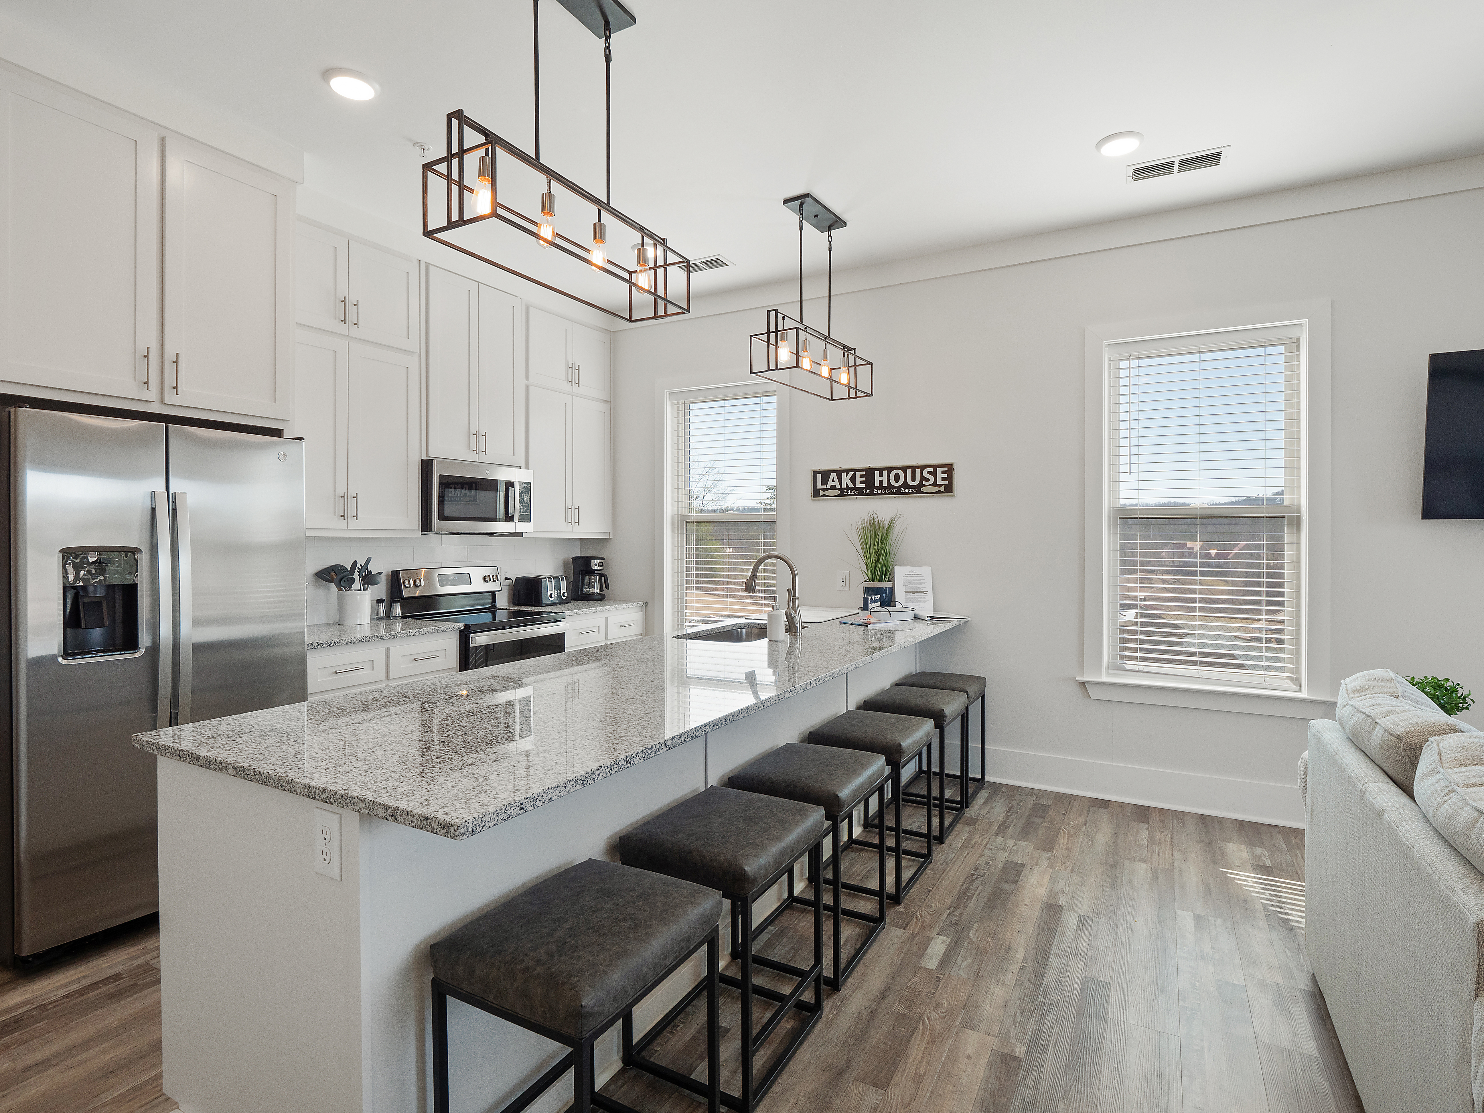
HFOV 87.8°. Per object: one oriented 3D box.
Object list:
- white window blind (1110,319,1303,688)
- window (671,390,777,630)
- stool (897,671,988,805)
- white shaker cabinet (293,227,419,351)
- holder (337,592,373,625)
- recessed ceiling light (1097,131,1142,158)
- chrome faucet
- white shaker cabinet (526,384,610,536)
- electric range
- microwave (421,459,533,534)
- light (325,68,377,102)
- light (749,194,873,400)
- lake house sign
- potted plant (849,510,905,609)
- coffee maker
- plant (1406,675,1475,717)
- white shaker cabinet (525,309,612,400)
[{"bbox_3d":[2.305,-0.235,3.888,0.855,1.775,0.100,1,1,28],"label":"white window blind"},{"bbox_3d":[-0.134,-0.249,5.161,0.824,1.658,0.055,1,1,28],"label":"window"},{"bbox_3d":[1.096,0.964,4.161,0.367,0.618,0.432,1,1,28],"label":"stool"},{"bbox_3d":[-2.074,-1.328,3.843,0.320,0.505,0.850,1,1,28],"label":"white shaker cabinet"},{"bbox_3d":[-2.022,0.271,4.018,0.156,0.161,0.156,1,1,28],"label":"holder"},{"bbox_3d":[1.570,-1.712,3.212,0.188,0.026,0.188,1,1,28],"label":"recessed ceiling light"},{"bbox_3d":[0.151,0.175,3.741,0.295,0.395,0.100,1,1,28],"label":"chrome faucet"},{"bbox_3d":[-1.298,-0.620,5.301,0.320,0.975,0.850,1,1,28],"label":"white shaker cabinet"},{"bbox_3d":[-1.521,0.673,4.506,0.680,1.190,0.760,1,1,28],"label":"electric range"},{"bbox_3d":[-1.630,-0.325,4.486,0.402,0.392,0.754,1,1,28],"label":"microwave"},{"bbox_3d":[-1.414,-1.702,2.789,0.188,0.026,0.188,0,1,0],"label":"light"},{"bbox_3d":[0.389,-1.310,3.927,0.235,0.880,1.000,1,1,28],"label":"light"},{"bbox_3d":[0.817,-0.439,4.594,0.879,0.186,0.018,1,1,28],"label":"lake house sign"},{"bbox_3d":[0.785,0.039,4.494,0.300,0.602,0.290,1,1,28],"label":"potted plant"},{"bbox_3d":[-1.095,0.165,5.481,0.211,0.311,0.181,1,1,36],"label":"coffee maker"},{"bbox_3d":[2.858,0.623,3.162,0.260,0.250,0.260,1,1,28],"label":"plant"},{"bbox_3d":[-1.294,-1.360,5.285,0.320,0.505,0.850,1,1,28],"label":"white shaker cabinet"}]

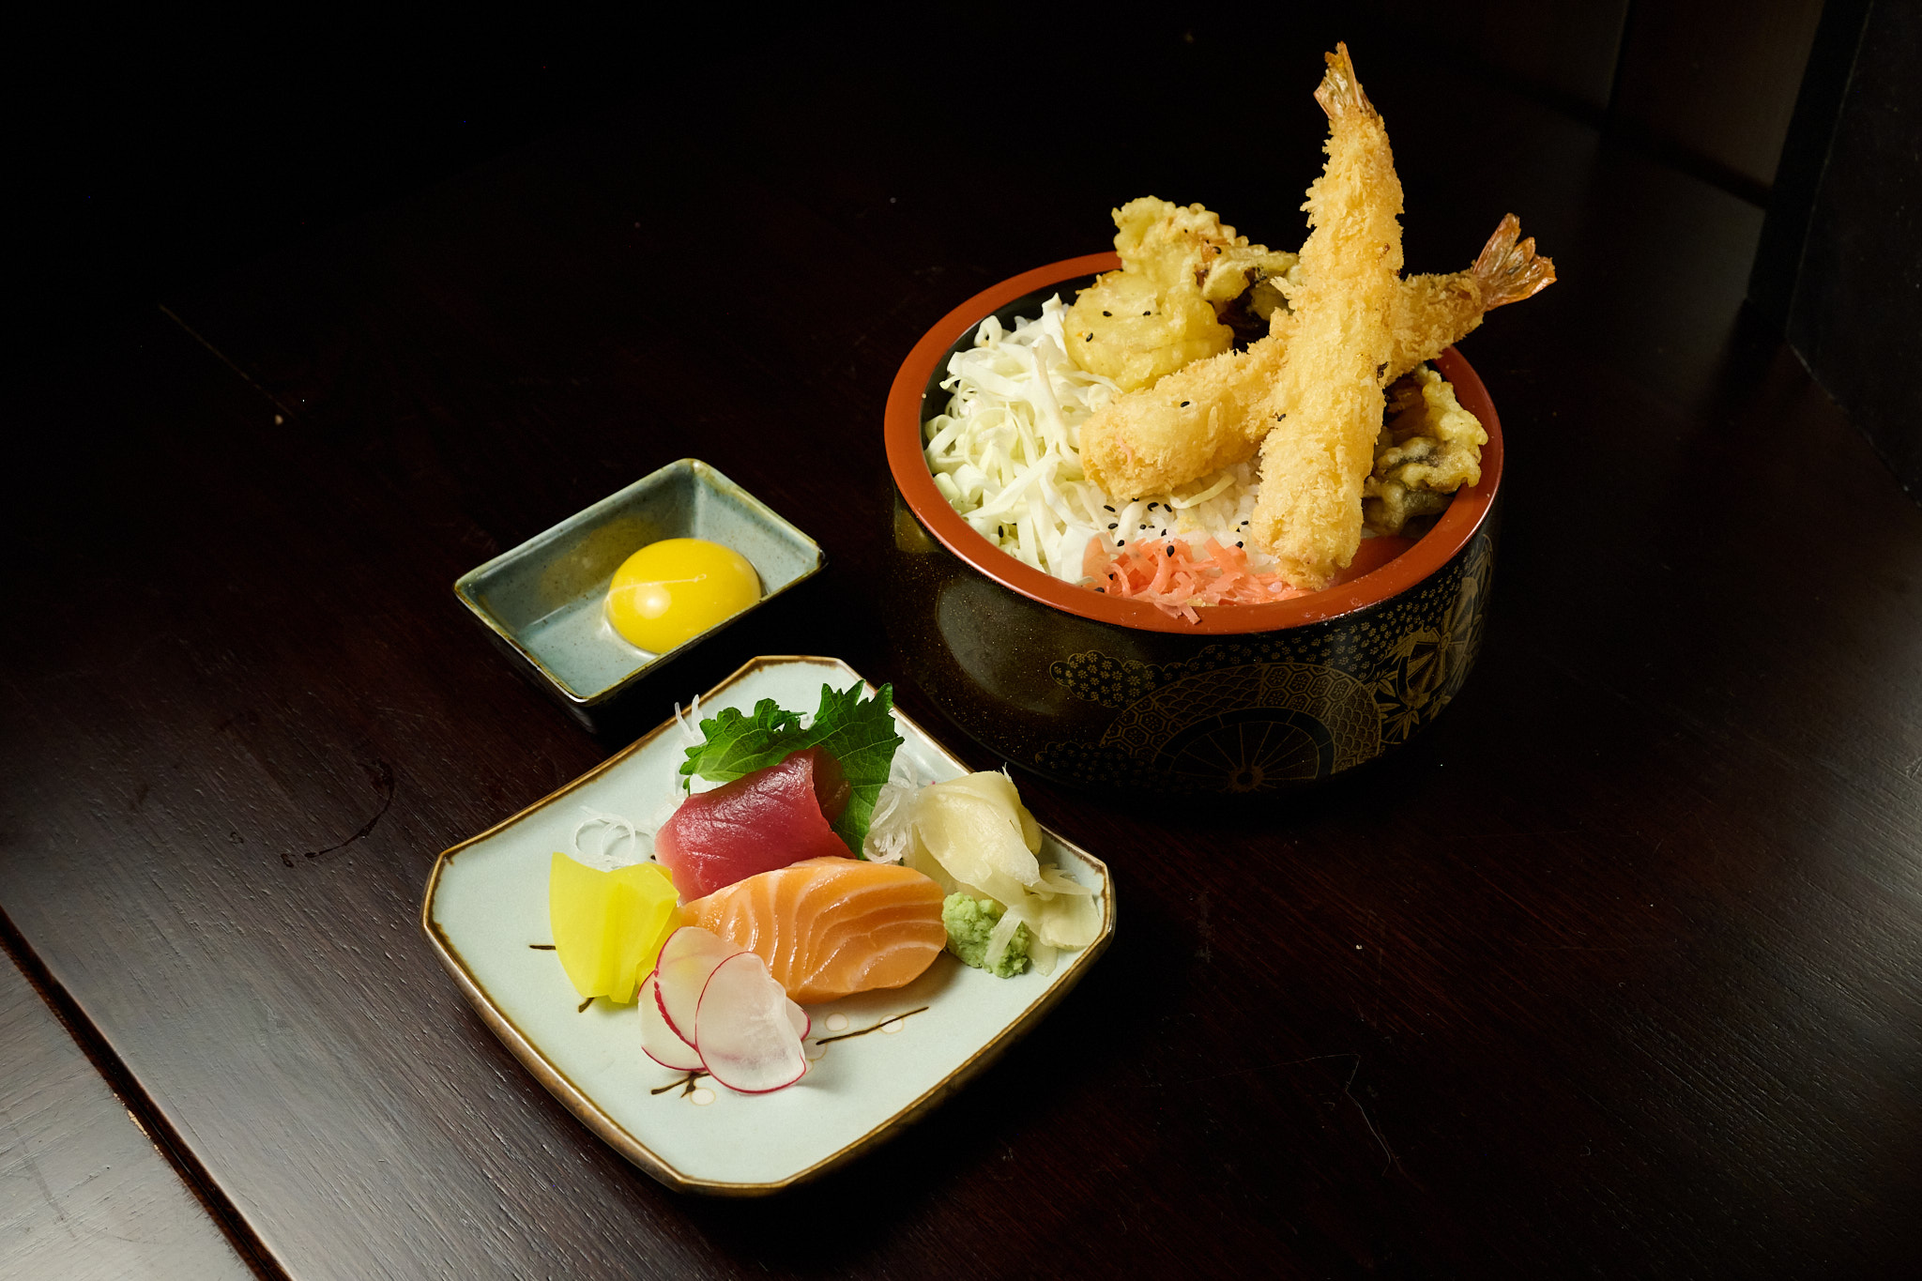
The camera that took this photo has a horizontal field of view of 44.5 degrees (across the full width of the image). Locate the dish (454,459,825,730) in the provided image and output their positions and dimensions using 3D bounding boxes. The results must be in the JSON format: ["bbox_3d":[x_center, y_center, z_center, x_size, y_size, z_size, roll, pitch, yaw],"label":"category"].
[{"bbox_3d":[-0.096,-0.011,0.722,0.095,0.026,0.073,-32,52,-28],"label":"dish"}]

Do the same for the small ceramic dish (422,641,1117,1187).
[{"bbox_3d":[-0.051,0.076,0.630,0.145,0.025,0.145,-33,52,-29],"label":"small ceramic dish"}]

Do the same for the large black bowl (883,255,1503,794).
[{"bbox_3d":[0.068,-0.036,0.709,0.183,0.075,0.183,-1,44,1],"label":"large black bowl"}]

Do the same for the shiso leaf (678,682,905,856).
[{"bbox_3d":[-0.048,0.037,0.658,0.063,0.025,0.048,-1,44,0],"label":"shiso leaf"}]

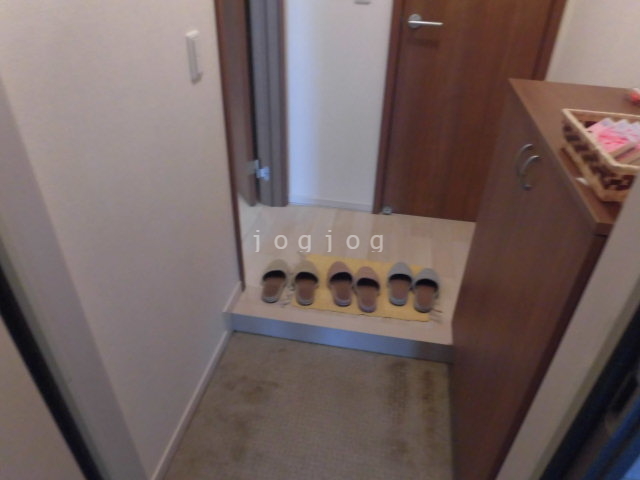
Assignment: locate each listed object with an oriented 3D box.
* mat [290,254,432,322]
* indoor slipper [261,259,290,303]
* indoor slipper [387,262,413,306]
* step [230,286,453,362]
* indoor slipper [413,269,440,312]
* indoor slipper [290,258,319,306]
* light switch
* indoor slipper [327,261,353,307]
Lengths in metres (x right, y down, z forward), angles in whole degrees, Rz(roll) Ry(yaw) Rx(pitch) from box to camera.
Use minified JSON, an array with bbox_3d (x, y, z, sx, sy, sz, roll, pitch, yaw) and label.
[{"bbox_3d":[0.189,0.197,1.975,0.572,0.010,0.368,5,34,7],"label":"mat"},{"bbox_3d":[-0.198,0.160,1.966,0.103,0.068,0.280,3,34,3],"label":"indoor slipper"},{"bbox_3d":[0.358,0.172,1.960,0.103,0.068,0.280,6,34,8],"label":"indoor slipper"},{"bbox_3d":[0.087,0.344,1.849,0.883,0.098,0.174,7,34,9],"label":"step"},{"bbox_3d":[0.464,0.197,1.925,0.103,0.068,0.282,10,35,13],"label":"indoor slipper"},{"bbox_3d":[-0.062,0.167,1.958,0.103,0.068,0.284,0,34,-1],"label":"indoor slipper"},{"bbox_3d":[-0.344,-0.513,1.241,0.015,0.118,0.068,7,34,9],"label":"light switch"},{"bbox_3d":[0.092,0.171,1.955,0.103,0.068,0.283,-1,34,-3],"label":"indoor slipper"}]

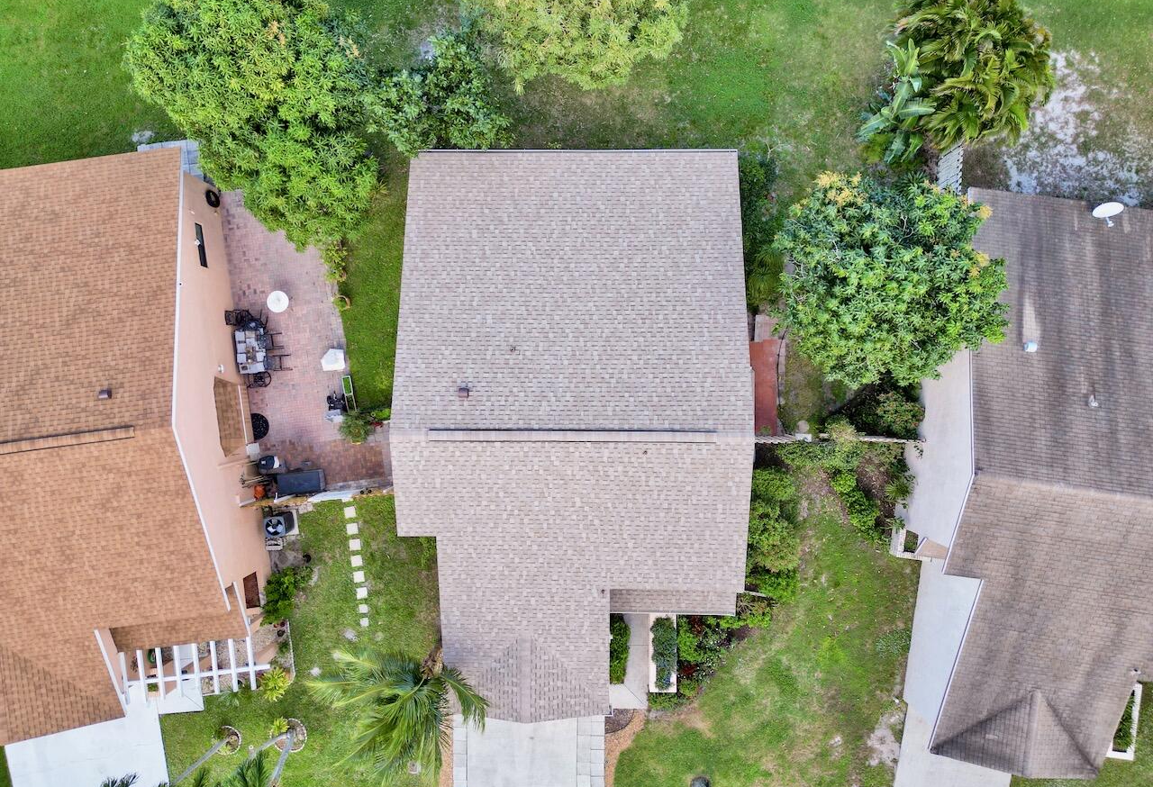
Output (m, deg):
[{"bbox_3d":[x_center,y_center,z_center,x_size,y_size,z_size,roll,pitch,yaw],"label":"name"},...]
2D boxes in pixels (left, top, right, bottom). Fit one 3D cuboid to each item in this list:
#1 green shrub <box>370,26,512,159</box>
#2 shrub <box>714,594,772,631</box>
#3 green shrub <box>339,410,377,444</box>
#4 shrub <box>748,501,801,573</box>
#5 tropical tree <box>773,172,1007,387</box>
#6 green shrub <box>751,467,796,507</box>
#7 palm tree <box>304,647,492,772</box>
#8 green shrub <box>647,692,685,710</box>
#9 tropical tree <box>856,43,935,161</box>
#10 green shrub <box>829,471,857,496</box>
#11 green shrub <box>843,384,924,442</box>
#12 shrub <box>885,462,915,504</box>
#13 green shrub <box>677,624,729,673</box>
[{"bbox_3d":[-4.439,-9.849,26.914,4.550,4.600,3.840,0,90,1],"label":"green shrub"},{"bbox_3d":[5.897,7.711,28.382,2.040,1.200,1.190,0,90,1],"label":"shrub"},{"bbox_3d":[-7.752,1.199,28.556,1.260,1.300,1.210,0,90,1],"label":"green shrub"},{"bbox_3d":[6.727,4.966,28.084,2.030,1.800,2.430,0,90,1],"label":"shrub"},{"bbox_3d":[9.300,-3.400,25.000,6.800,5.600,6.400,0,90,0],"label":"tropical tree"},{"bbox_3d":[6.700,3.190,27.200,1.550,1.200,1.400,0,90,0],"label":"green shrub"},{"bbox_3d":[-5.400,9.600,25.200,5.400,5.200,4.100,0,90,0],"label":"palm tree"},{"bbox_3d":[3.205,10.971,28.678,1.340,0.650,0.580,0,90,1],"label":"green shrub"},{"bbox_3d":[10.801,-9.809,27.401,2.290,3.200,3.970,0,90,1],"label":"tropical tree"},{"bbox_3d":[9.150,3.100,27.400,1.000,0.800,0.880,0,90,0],"label":"green shrub"},{"bbox_3d":[10.625,0.639,27.901,2.590,2.100,1.990,0,90,1],"label":"green shrub"},{"bbox_3d":[11.388,3.149,28.278,0.940,1.300,1.420,0,90,1],"label":"shrub"},{"bbox_3d":[4.290,8.690,27.350,1.750,0.900,1.700,0,90,0],"label":"green shrub"}]

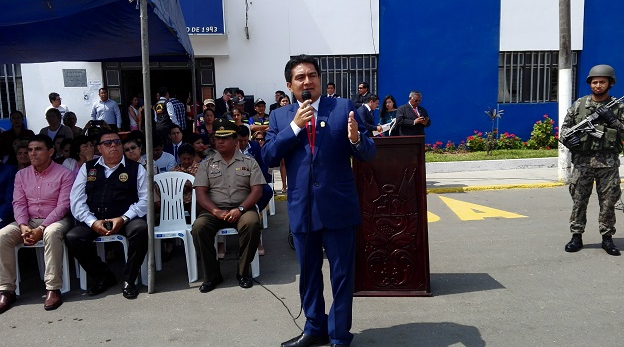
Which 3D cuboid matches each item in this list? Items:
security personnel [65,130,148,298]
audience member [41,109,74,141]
[{"bbox_3d":[-1.728,0.278,3.751,0.640,1.250,0.800,-3,8,-10],"label":"security personnel"},{"bbox_3d":[-3.365,-0.123,5.932,0.440,1.500,0.280,-3,8,-15],"label":"audience member"}]

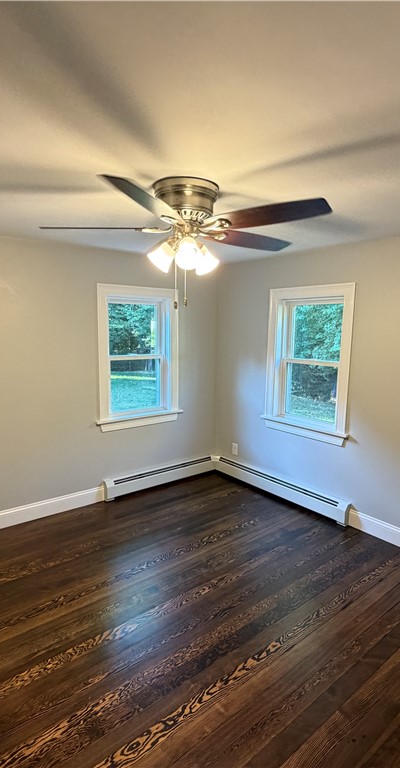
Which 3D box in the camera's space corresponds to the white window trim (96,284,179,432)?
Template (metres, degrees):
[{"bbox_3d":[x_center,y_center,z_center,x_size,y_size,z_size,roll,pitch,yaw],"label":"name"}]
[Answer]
[{"bbox_3d":[-0.560,-0.239,3.824,0.890,1.280,0.120,-6,10,-38],"label":"white window trim"}]

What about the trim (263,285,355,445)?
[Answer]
[{"bbox_3d":[0.924,-0.182,3.556,0.120,1.280,0.890,-6,10,-38],"label":"trim"}]

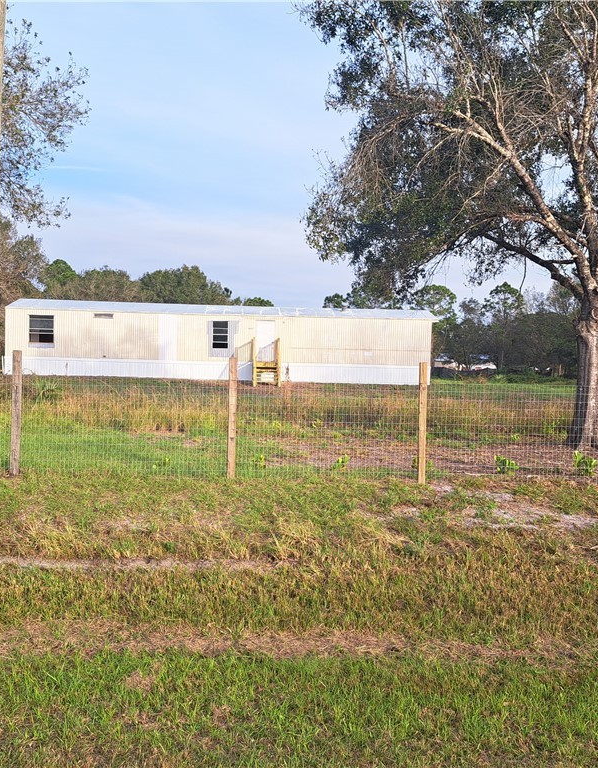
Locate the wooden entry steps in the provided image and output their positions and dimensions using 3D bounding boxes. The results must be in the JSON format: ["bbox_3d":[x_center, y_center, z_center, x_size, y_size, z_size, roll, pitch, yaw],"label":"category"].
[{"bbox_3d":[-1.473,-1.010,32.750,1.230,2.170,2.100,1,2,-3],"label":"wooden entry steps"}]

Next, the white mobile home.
[{"bbox_3d":[-3.620,-2.107,35.700,20.300,3.700,4.150,1,2,-3],"label":"white mobile home"}]

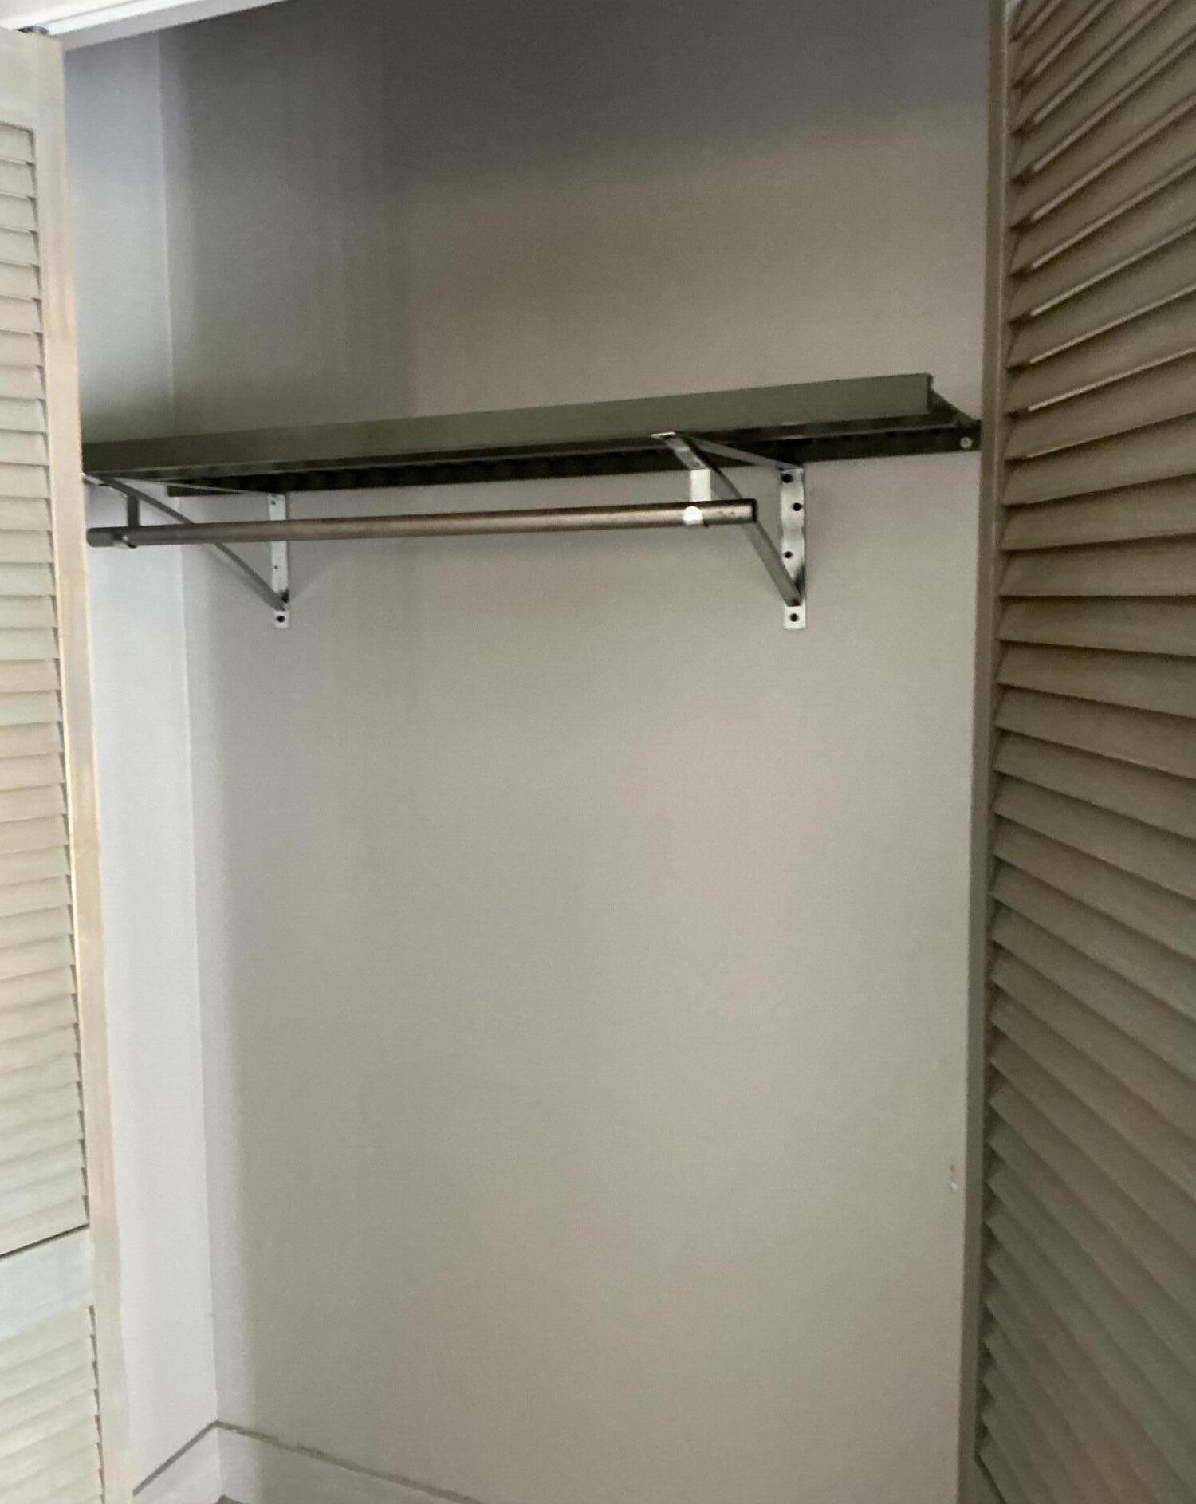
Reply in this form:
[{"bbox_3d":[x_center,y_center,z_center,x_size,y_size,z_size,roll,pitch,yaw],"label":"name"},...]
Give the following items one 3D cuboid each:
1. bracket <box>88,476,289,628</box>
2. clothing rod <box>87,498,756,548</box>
[{"bbox_3d":[-0.572,-0.276,1.824,0.028,0.206,0.373,3,7,26],"label":"bracket"},{"bbox_3d":[-0.264,-0.271,1.548,0.948,0.027,0.027,3,7,26],"label":"clothing rod"}]

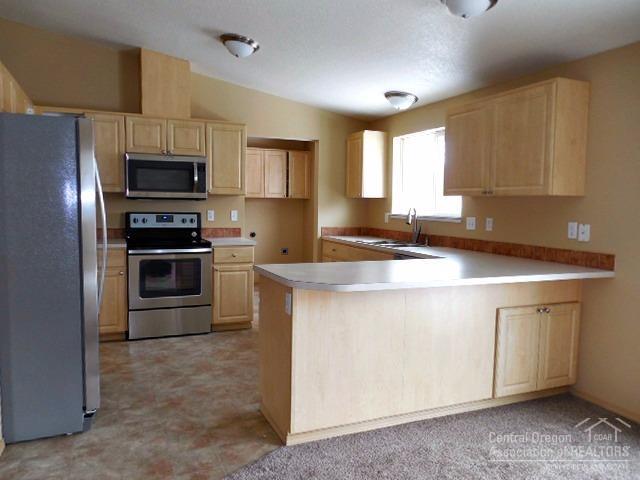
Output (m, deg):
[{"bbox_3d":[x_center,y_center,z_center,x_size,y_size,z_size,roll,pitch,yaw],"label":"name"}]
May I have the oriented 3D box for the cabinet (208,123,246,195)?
[{"bbox_3d":[-1.081,-0.877,5.115,0.441,0.765,0.320,-1,5,-24],"label":"cabinet"}]

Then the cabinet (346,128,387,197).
[{"bbox_3d":[0.587,-0.911,5.798,0.325,0.773,0.401,-1,5,-24],"label":"cabinet"}]

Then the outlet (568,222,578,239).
[{"bbox_3d":[1.837,-0.069,3.364,0.010,0.114,0.072,-1,5,-24],"label":"outlet"}]

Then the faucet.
[{"bbox_3d":[0.939,-0.143,4.695,0.230,0.390,0.100,-3,6,-44],"label":"faucet"}]

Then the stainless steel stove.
[{"bbox_3d":[-1.569,0.331,4.785,0.762,1.188,0.676,-1,5,-24],"label":"stainless steel stove"}]

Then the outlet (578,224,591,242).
[{"bbox_3d":[1.807,-0.045,3.166,0.012,0.118,0.078,-1,5,-23],"label":"outlet"}]

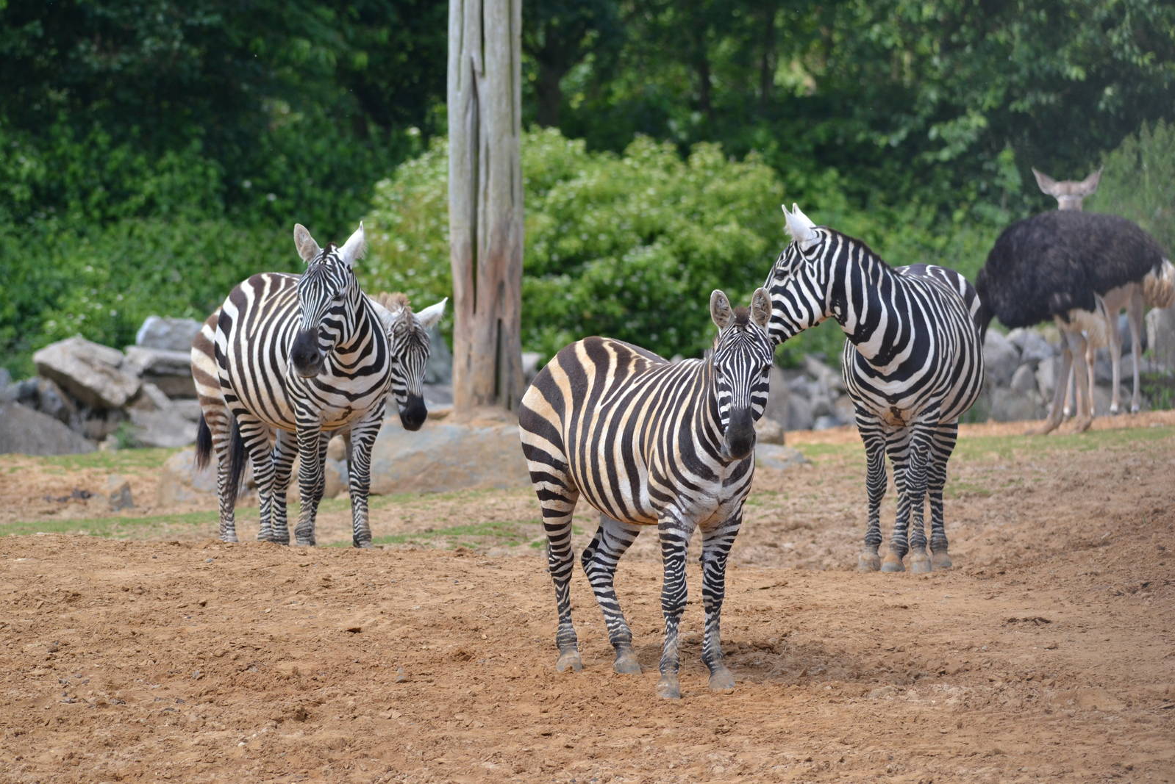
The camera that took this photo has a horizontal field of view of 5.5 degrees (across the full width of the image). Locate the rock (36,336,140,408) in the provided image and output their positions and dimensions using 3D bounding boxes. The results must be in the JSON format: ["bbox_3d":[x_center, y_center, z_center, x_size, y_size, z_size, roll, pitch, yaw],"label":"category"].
[{"bbox_3d":[-2.854,-0.113,70.000,0.620,0.420,0.500,0,2,0],"label":"rock"}]

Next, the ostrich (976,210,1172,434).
[{"bbox_3d":[2.823,-0.424,73.000,1.340,1.320,0.620,0,2,-7],"label":"ostrich"}]

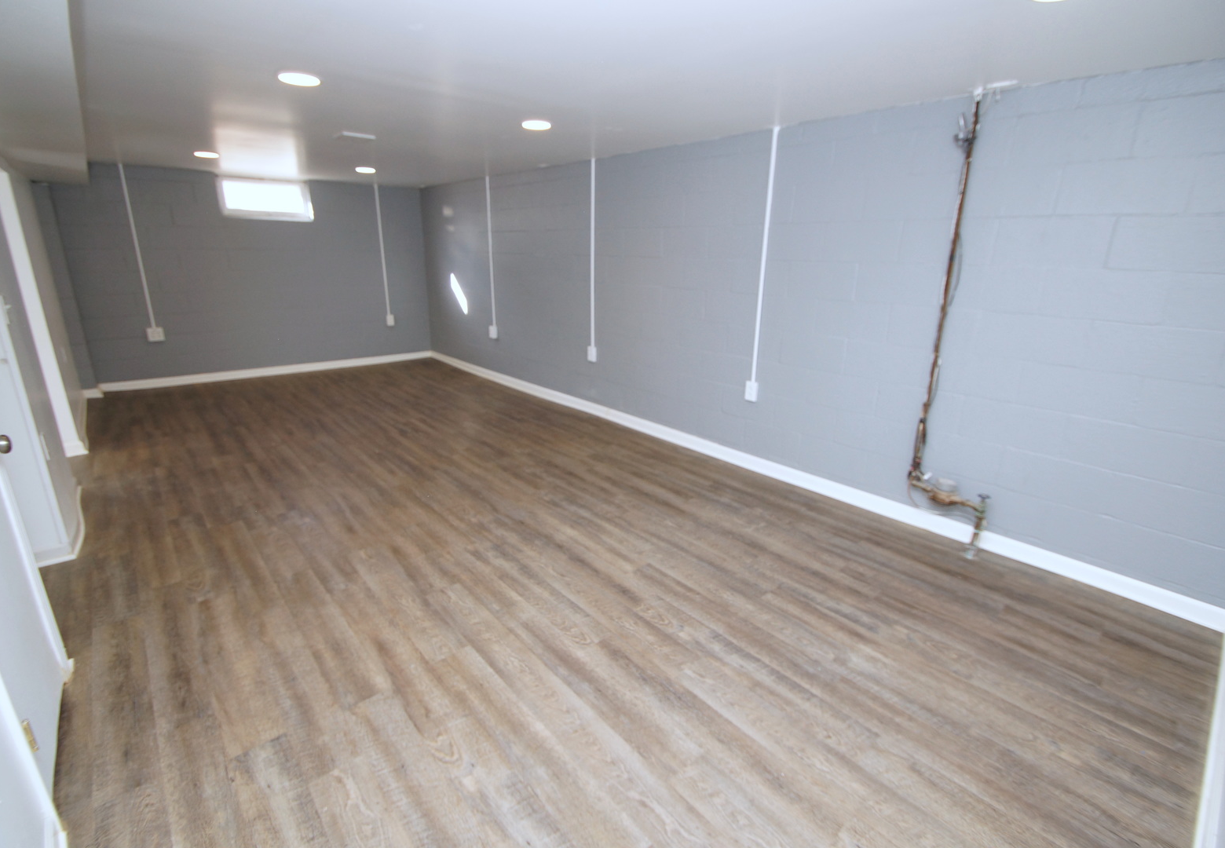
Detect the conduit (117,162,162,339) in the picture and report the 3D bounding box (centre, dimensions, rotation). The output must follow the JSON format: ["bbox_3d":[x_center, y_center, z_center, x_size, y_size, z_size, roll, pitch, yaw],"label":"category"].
[{"bbox_3d":[-4.478,-1.591,5.017,0.115,1.614,0.045,-10,21,-36],"label":"conduit"}]

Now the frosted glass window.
[{"bbox_3d":[-3.595,-2.335,5.519,0.790,0.370,0.100,-12,22,-35],"label":"frosted glass window"}]

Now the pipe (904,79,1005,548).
[{"bbox_3d":[1.688,-0.390,2.455,0.160,2.070,0.400,-15,24,-40],"label":"pipe"}]

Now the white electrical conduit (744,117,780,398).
[{"bbox_3d":[0.915,-0.924,3.261,0.045,1.629,0.082,-15,23,-40],"label":"white electrical conduit"}]

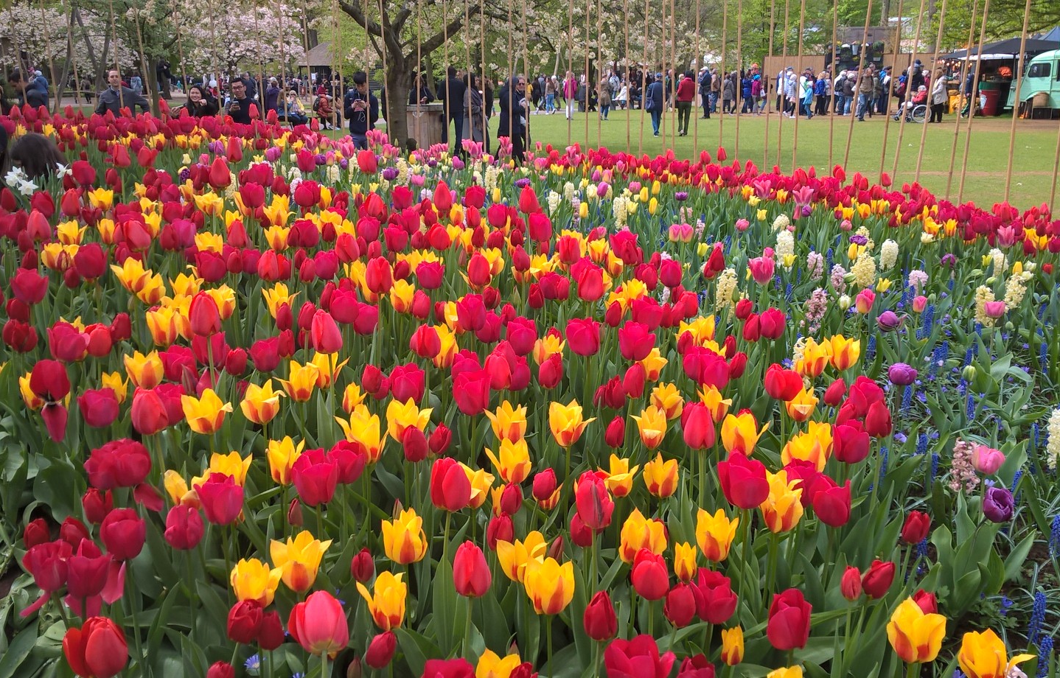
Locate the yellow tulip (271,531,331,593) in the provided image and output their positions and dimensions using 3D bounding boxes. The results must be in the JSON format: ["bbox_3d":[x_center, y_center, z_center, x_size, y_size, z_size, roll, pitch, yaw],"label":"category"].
[{"bbox_3d":[-0.348,0.338,1.500,0.090,0.093,0.081,-4,15,-14],"label":"yellow tulip"}]

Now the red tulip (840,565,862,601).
[{"bbox_3d":[0.529,0.402,1.630,0.034,0.059,0.032,0,15,0],"label":"red tulip"}]

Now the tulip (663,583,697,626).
[{"bbox_3d":[0.239,0.425,1.580,0.058,0.069,0.054,0,15,0],"label":"tulip"}]

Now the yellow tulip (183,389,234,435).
[{"bbox_3d":[-0.613,0.138,1.880,0.093,0.085,0.084,-5,16,-18],"label":"yellow tulip"}]

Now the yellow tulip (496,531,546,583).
[{"bbox_3d":[-0.013,0.322,1.460,0.076,0.073,0.069,0,16,0],"label":"yellow tulip"}]

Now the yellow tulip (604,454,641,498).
[{"bbox_3d":[0.173,0.257,1.850,0.067,0.075,0.067,1,15,6],"label":"yellow tulip"}]

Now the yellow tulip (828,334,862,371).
[{"bbox_3d":[0.693,0.030,2.180,0.075,0.077,0.069,0,15,0],"label":"yellow tulip"}]

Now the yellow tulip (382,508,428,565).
[{"bbox_3d":[-0.200,0.315,1.580,0.072,0.090,0.067,0,15,0],"label":"yellow tulip"}]

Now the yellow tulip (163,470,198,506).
[{"bbox_3d":[-0.621,0.270,1.770,0.067,0.066,0.067,-6,16,-20],"label":"yellow tulip"}]

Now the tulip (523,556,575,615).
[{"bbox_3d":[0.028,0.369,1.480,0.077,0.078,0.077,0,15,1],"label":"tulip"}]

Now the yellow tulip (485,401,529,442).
[{"bbox_3d":[-0.046,0.166,1.980,0.086,0.076,0.082,0,15,-1],"label":"yellow tulip"}]

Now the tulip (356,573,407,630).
[{"bbox_3d":[-0.219,0.387,1.460,0.076,0.079,0.069,-2,15,-9],"label":"tulip"}]

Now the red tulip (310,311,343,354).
[{"bbox_3d":[-0.394,-0.014,1.920,0.062,0.086,0.062,0,16,0],"label":"red tulip"}]

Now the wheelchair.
[{"bbox_3d":[12.030,-7.197,31.000,1.080,0.920,0.640,4,16,15],"label":"wheelchair"}]

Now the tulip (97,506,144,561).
[{"bbox_3d":[-0.627,0.299,1.520,0.070,0.083,0.070,-7,16,-23],"label":"tulip"}]

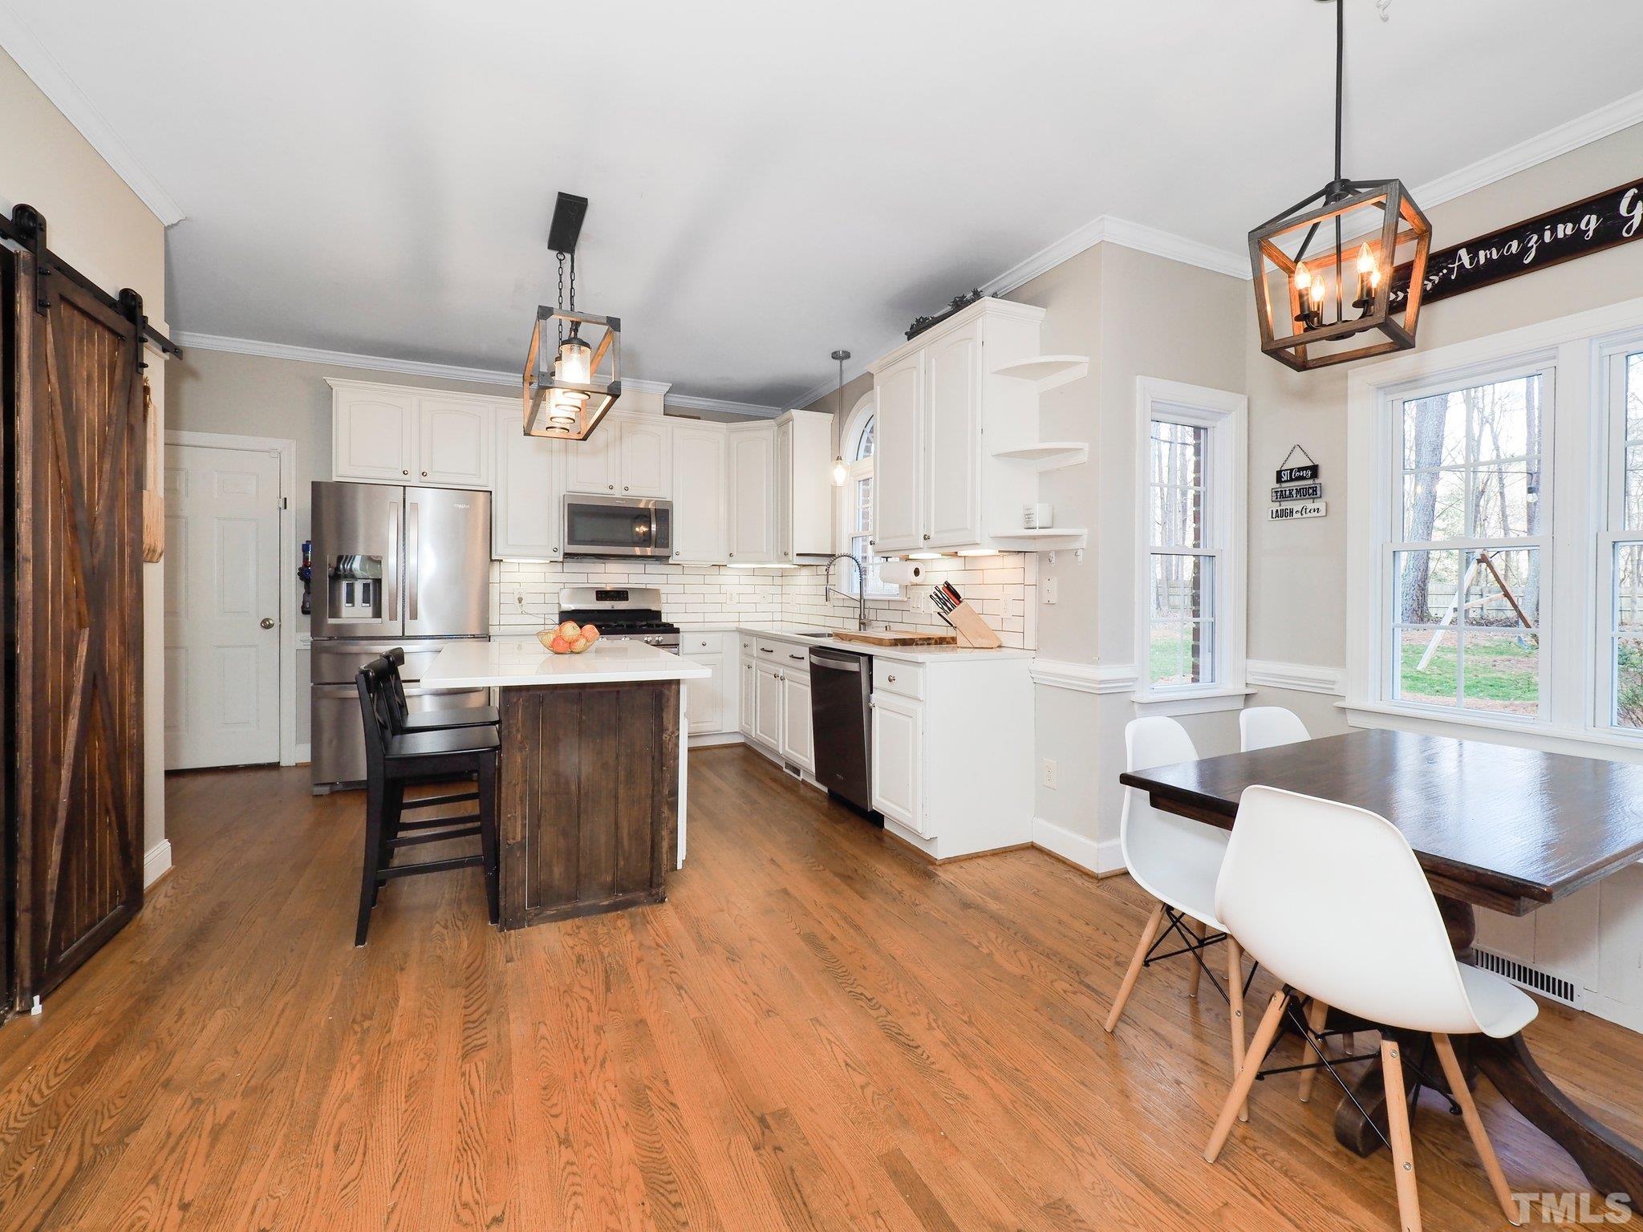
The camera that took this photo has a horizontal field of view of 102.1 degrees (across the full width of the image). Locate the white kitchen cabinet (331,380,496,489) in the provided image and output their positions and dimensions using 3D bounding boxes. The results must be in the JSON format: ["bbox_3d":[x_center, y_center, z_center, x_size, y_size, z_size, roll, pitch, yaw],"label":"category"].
[{"bbox_3d":[-2.702,-1.163,4.449,0.910,0.620,0.340,-1,2,-26],"label":"white kitchen cabinet"}]

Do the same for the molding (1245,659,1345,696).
[{"bbox_3d":[2.104,0.268,2.975,0.040,0.115,0.410,-1,2,-26],"label":"molding"}]

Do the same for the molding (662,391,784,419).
[{"bbox_3d":[-0.796,-1.749,5.519,1.030,0.095,0.090,-1,2,-26],"label":"molding"}]

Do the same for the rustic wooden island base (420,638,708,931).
[{"bbox_3d":[-1.174,0.612,2.987,0.949,0.892,1.441,0,2,-27],"label":"rustic wooden island base"}]

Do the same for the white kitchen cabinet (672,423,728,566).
[{"bbox_3d":[-1.010,-0.931,5.283,0.437,1.054,0.340,0,2,-27],"label":"white kitchen cabinet"}]

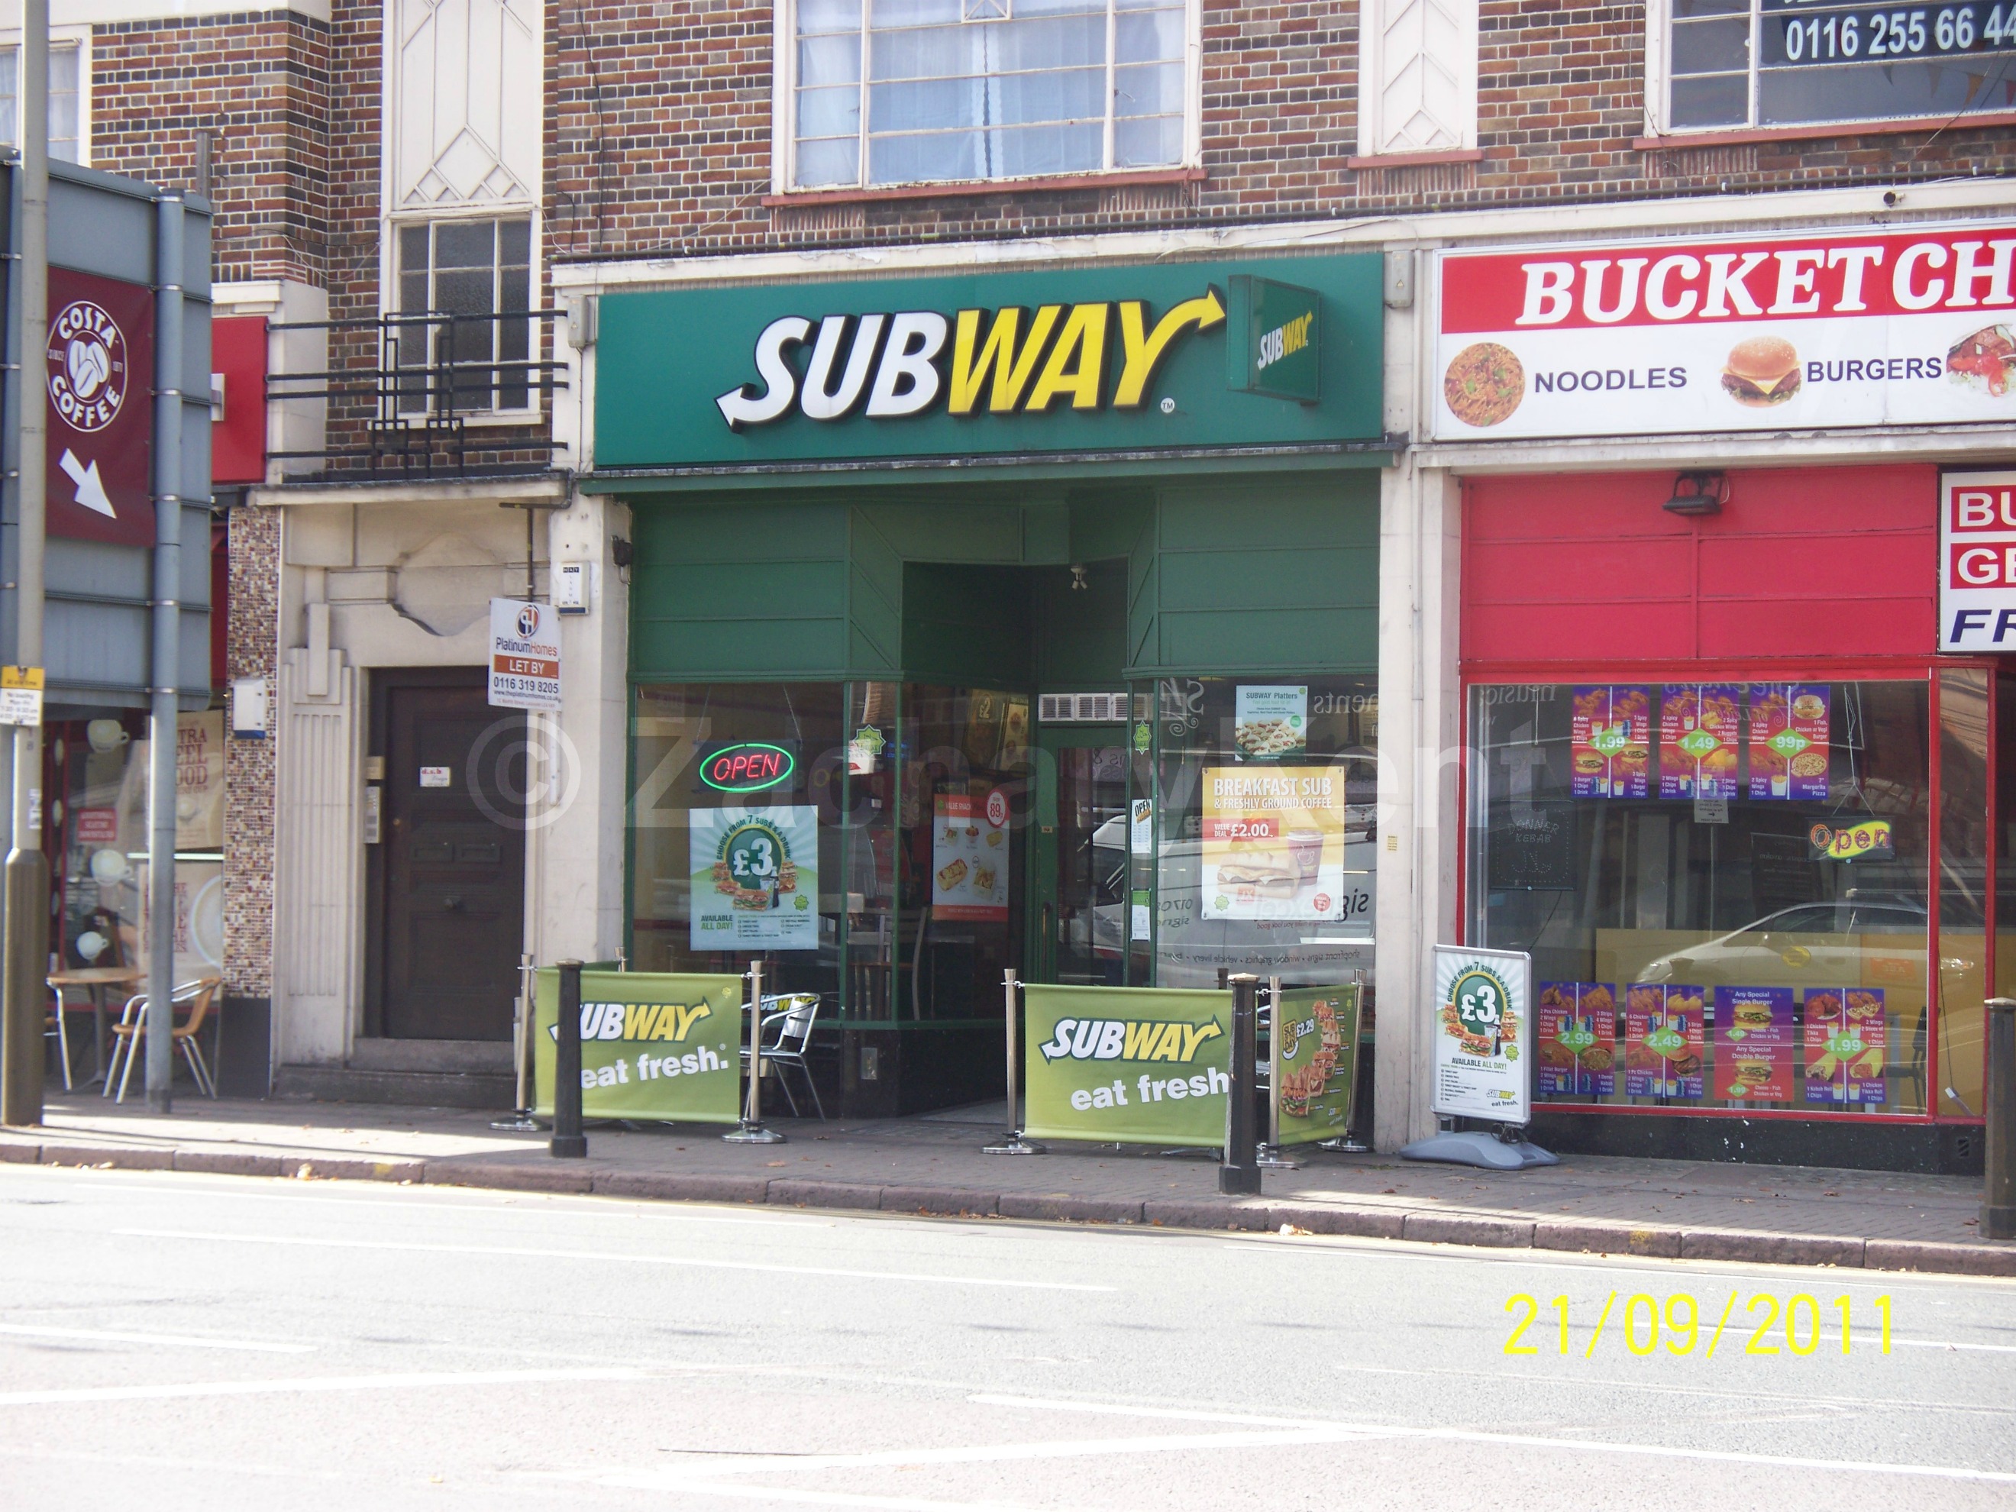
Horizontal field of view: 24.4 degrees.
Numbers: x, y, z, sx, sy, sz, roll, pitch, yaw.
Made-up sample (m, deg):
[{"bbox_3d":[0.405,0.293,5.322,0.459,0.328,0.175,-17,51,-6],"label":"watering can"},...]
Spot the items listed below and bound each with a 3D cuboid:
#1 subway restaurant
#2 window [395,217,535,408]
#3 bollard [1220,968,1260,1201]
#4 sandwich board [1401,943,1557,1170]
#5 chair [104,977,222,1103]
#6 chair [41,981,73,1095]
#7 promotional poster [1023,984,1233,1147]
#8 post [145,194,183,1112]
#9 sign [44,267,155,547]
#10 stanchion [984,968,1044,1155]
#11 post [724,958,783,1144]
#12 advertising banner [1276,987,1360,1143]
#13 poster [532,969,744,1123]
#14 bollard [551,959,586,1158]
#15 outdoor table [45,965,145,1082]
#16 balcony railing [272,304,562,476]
[{"bbox_3d":[0.212,-0.237,26.462,5.022,4.764,2.800,0,-2,28],"label":"subway restaurant"},{"bbox_3d":[-3.306,-2.680,28.263,1.010,1.170,0.100,0,-2,28],"label":"window"},{"bbox_3d":[1.084,1.521,21.610,0.180,1.010,0.180,0,-2,28],"label":"bollard"},{"bbox_3d":[2.449,1.538,24.043,0.680,1.100,0.500,-1,-2,44],"label":"sandwich board"},{"bbox_3d":[-5.096,1.702,28.100,0.590,0.735,0.540,1,-2,-22],"label":"chair"},{"bbox_3d":[-6.013,1.656,28.367,0.540,0.730,0.580,1,-2,-24],"label":"chair"},{"bbox_3d":[0.697,1.620,24.295,1.370,0.810,0.030,0,-2,28],"label":"promotional poster"},{"bbox_3d":[-4.889,-0.614,27.120,0.140,5.340,0.140,0,-2,28],"label":"post"},{"bbox_3d":[-5.075,-1.929,25.791,0.030,1.469,1.121,0,-2,27],"label":"sign"},{"bbox_3d":[0.024,1.572,24.150,0.310,0.940,0.310,1,-2,0],"label":"stanchion"},{"bbox_3d":[-1.369,1.601,25.341,0.340,0.960,0.340,1,-1,0],"label":"post"},{"bbox_3d":[1.609,1.609,24.342,0.030,0.800,0.930,0,-2,28],"label":"advertising banner"},{"bbox_3d":[-2.010,1.582,25.352,1.306,0.798,0.040,0,-2,27],"label":"poster"},{"bbox_3d":[-2.219,1.526,23.608,0.180,1.000,0.180,1,-1,0],"label":"bollard"},{"bbox_3d":[-5.564,1.689,28.490,0.630,0.700,0.630,1,-2,0],"label":"outdoor table"},{"bbox_3d":[-3.515,-2.119,27.635,2.159,0.954,0.100,0,-2,27],"label":"balcony railing"}]

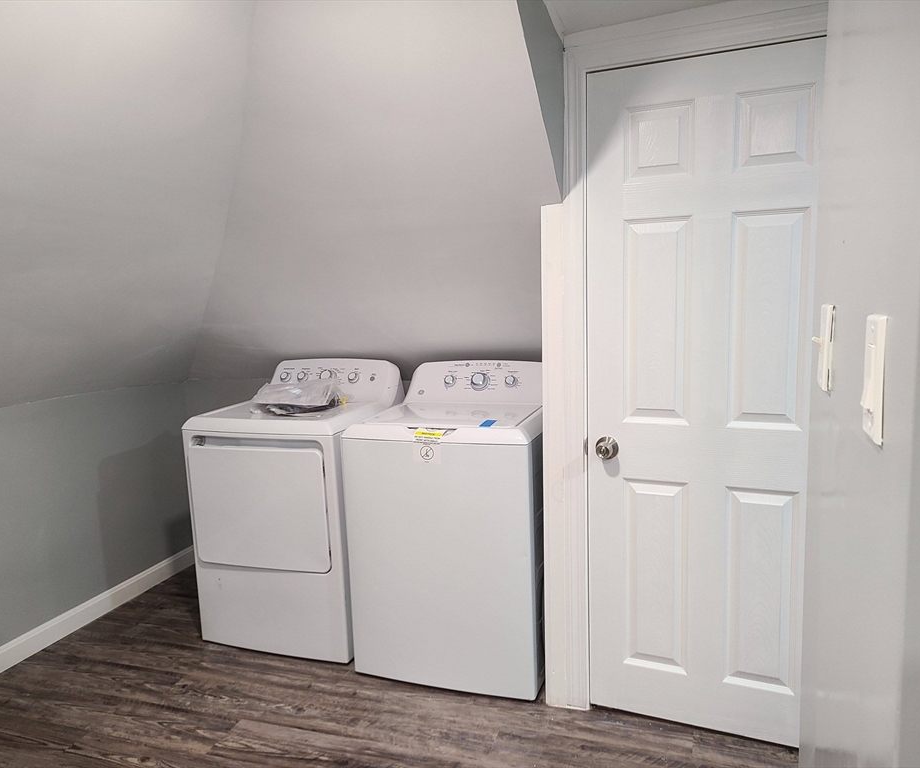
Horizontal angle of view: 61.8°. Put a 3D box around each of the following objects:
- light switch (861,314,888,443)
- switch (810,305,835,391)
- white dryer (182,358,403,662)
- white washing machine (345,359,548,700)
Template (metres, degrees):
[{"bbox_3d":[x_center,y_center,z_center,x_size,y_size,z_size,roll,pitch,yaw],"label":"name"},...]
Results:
[{"bbox_3d":[0.386,-0.007,0.723,0.014,0.115,0.072,1,9,19],"label":"light switch"},{"bbox_3d":[0.512,-0.054,1.089,0.021,0.115,0.072,1,9,19],"label":"switch"},{"bbox_3d":[-0.638,0.472,3.250,0.685,1.100,0.690,1,9,20],"label":"white dryer"},{"bbox_3d":[0.025,0.494,2.961,0.685,1.100,0.680,1,9,19],"label":"white washing machine"}]

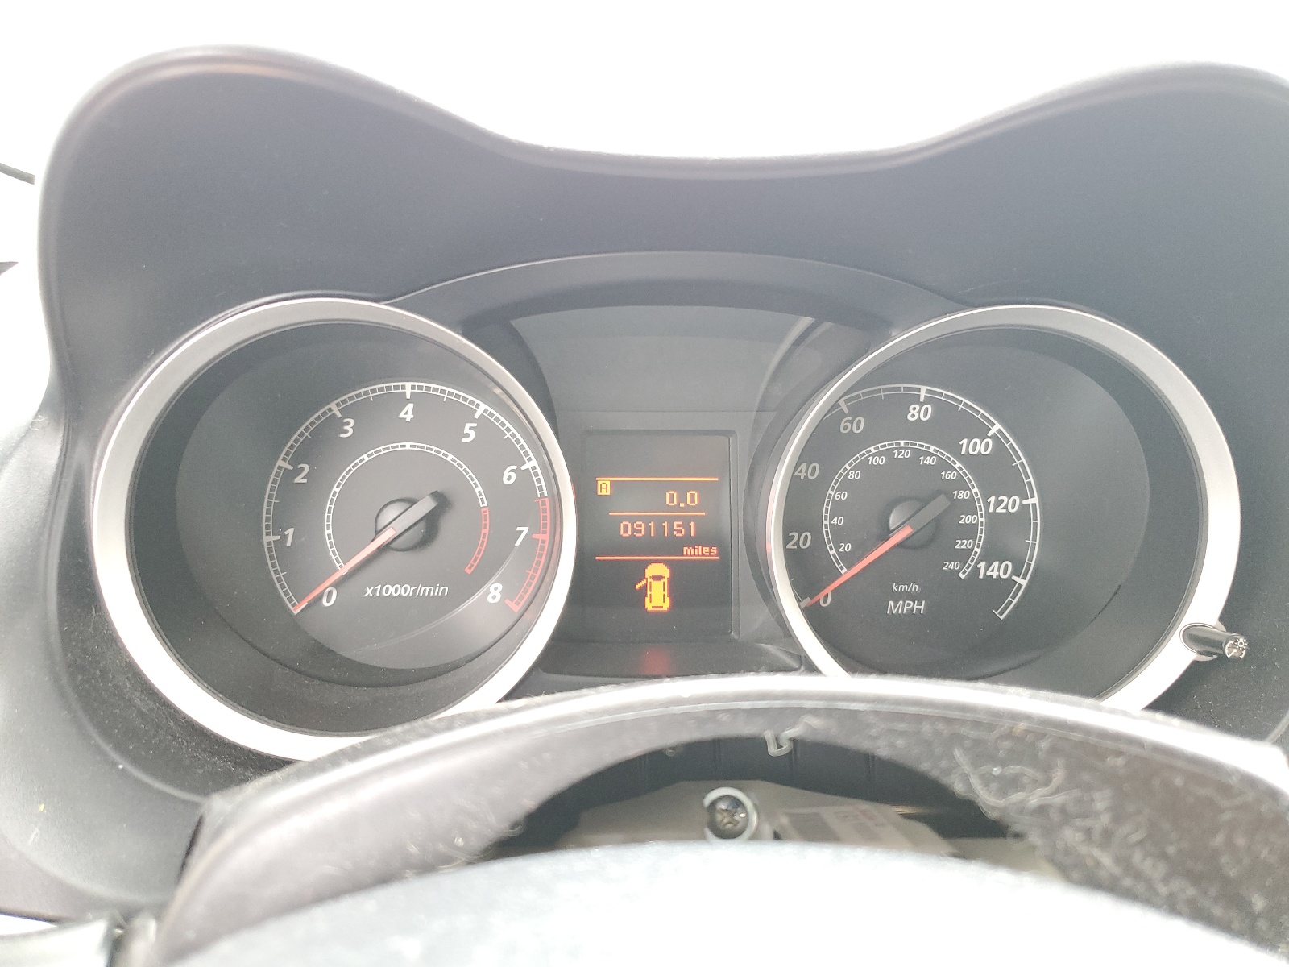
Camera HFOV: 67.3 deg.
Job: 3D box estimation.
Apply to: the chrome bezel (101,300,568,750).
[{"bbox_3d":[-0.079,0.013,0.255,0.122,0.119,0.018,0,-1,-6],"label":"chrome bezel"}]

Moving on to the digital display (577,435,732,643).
[{"bbox_3d":[0.004,0.018,0.320,0.050,0.069,0.007,0,-7,1],"label":"digital display"}]

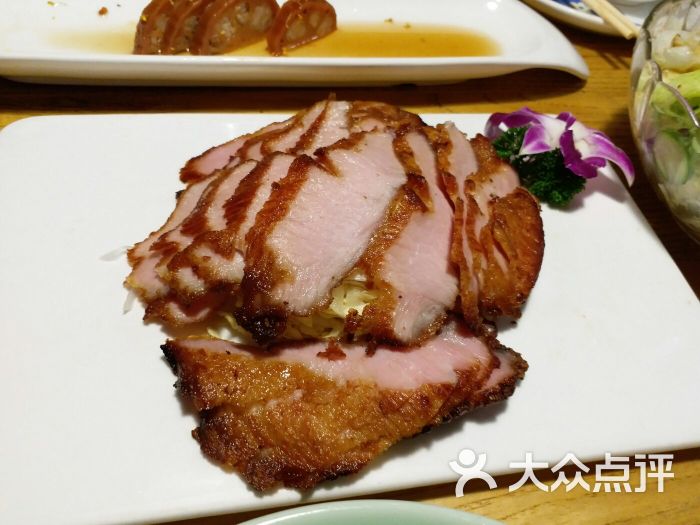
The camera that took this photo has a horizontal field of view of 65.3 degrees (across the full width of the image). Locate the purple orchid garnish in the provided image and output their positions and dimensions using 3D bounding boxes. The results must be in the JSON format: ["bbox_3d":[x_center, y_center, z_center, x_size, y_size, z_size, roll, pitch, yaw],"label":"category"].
[{"bbox_3d":[0.101,-0.057,0.258,0.066,0.030,0.043,5,51,-5],"label":"purple orchid garnish"}]

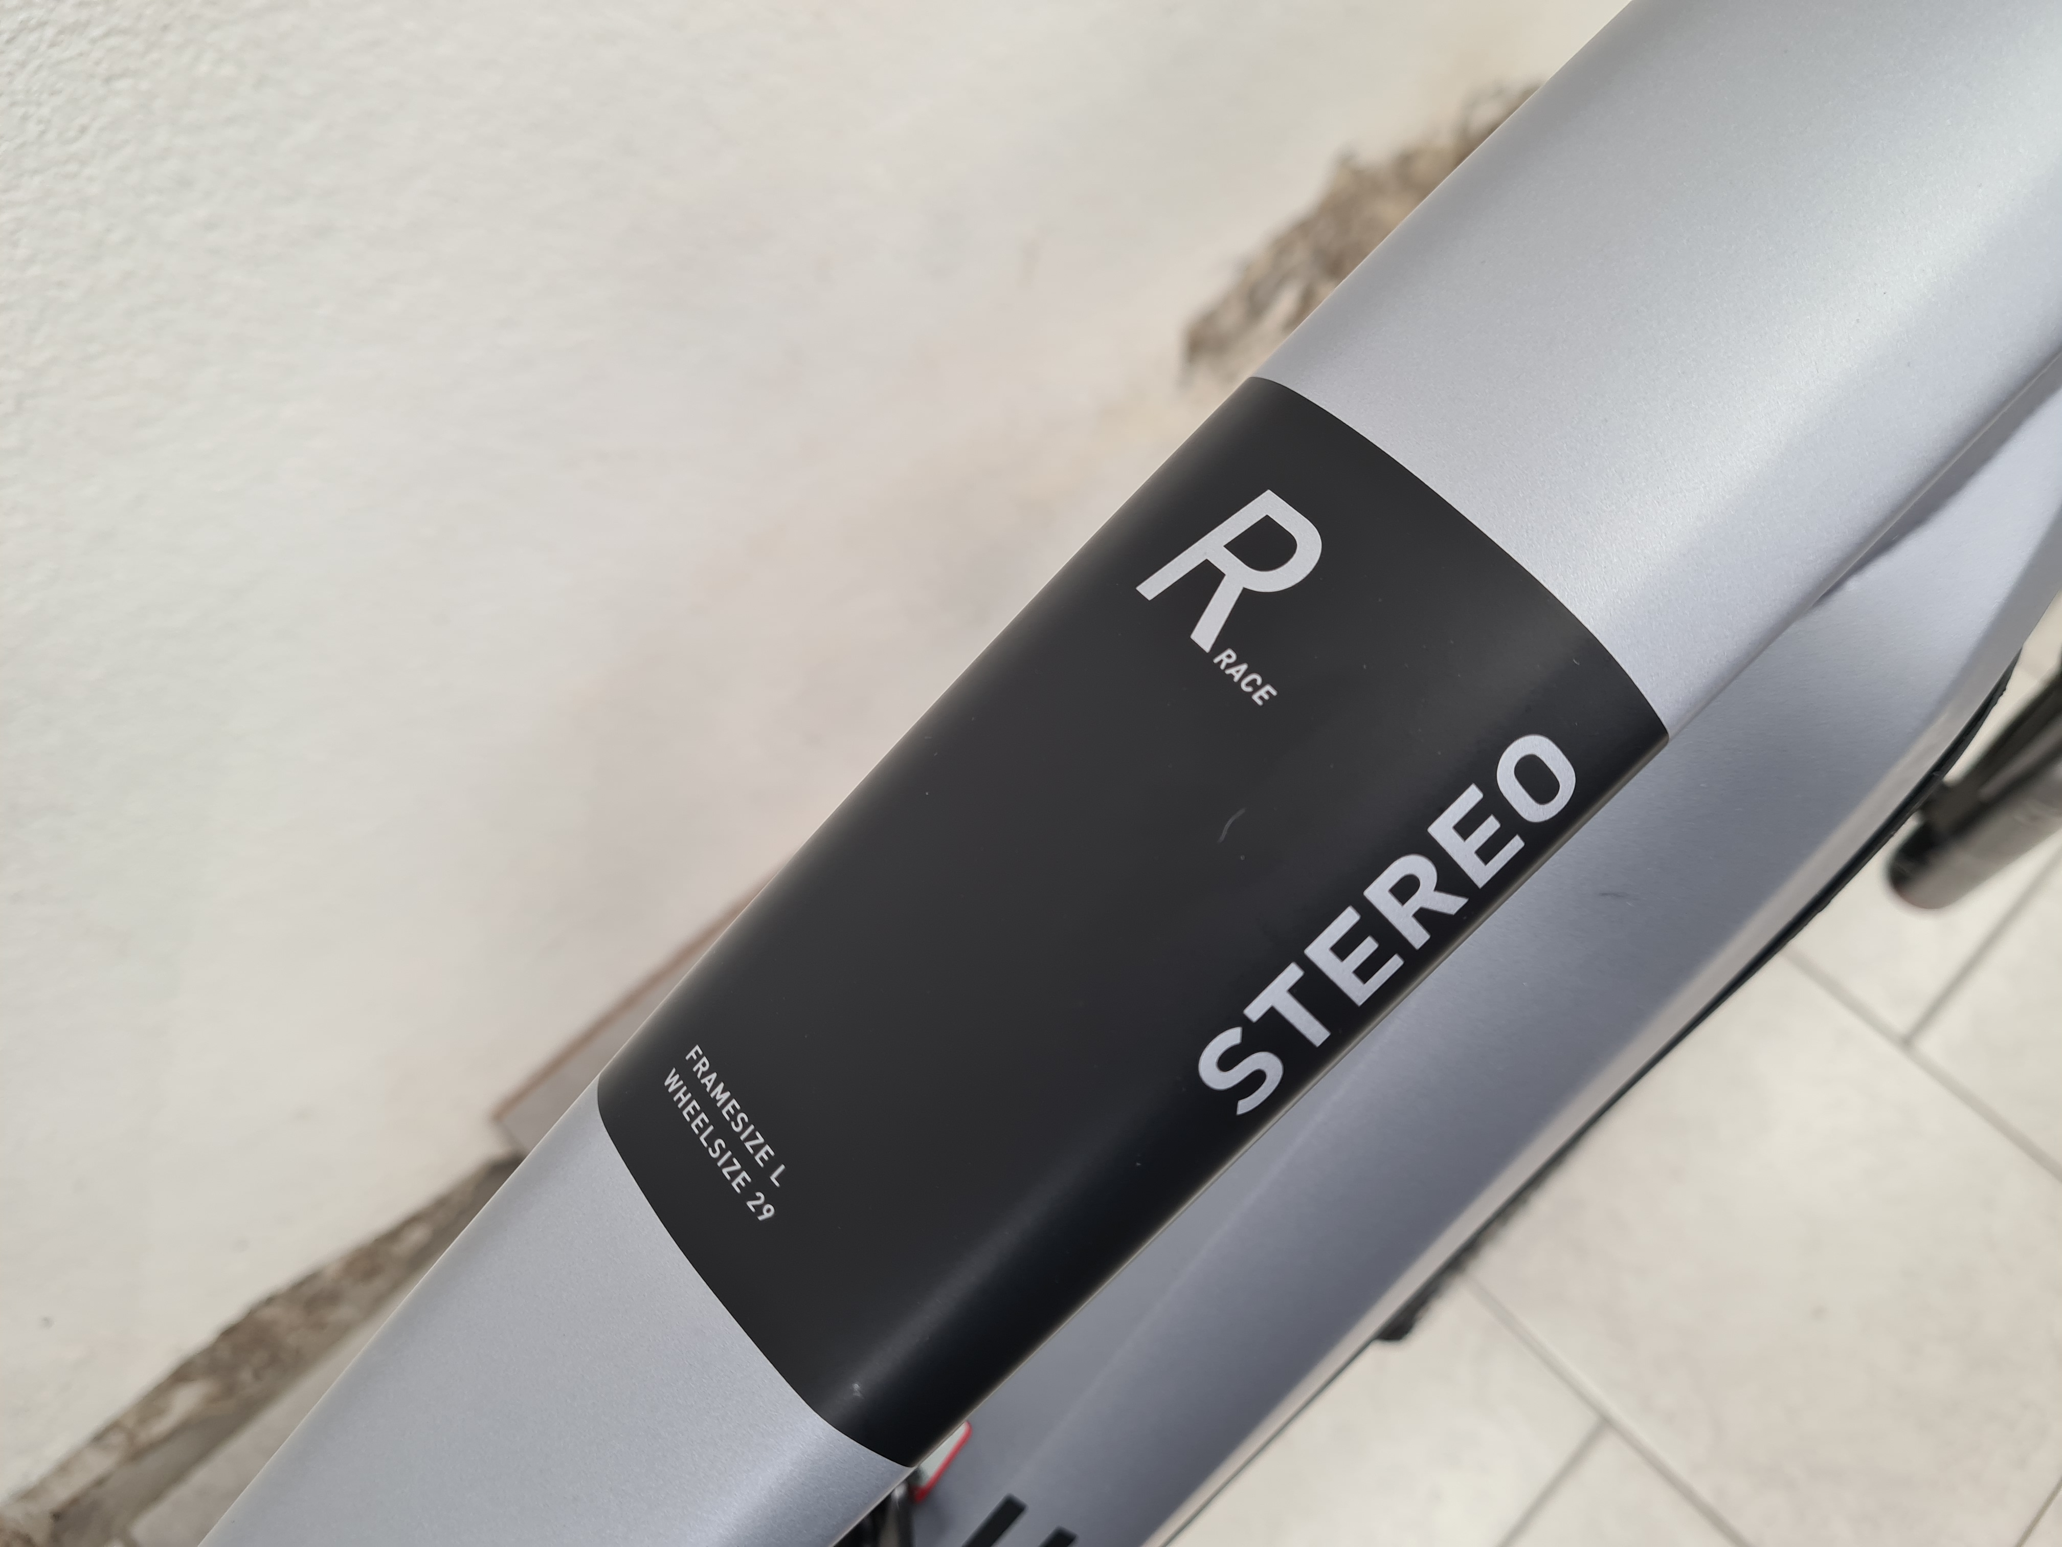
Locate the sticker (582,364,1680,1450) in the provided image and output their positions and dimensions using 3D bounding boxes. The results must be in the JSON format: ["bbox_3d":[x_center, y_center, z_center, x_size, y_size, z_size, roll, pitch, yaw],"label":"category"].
[{"bbox_3d":[0.007,0.015,0.183,0.121,0.018,0.067,-44,75,0],"label":"sticker"}]

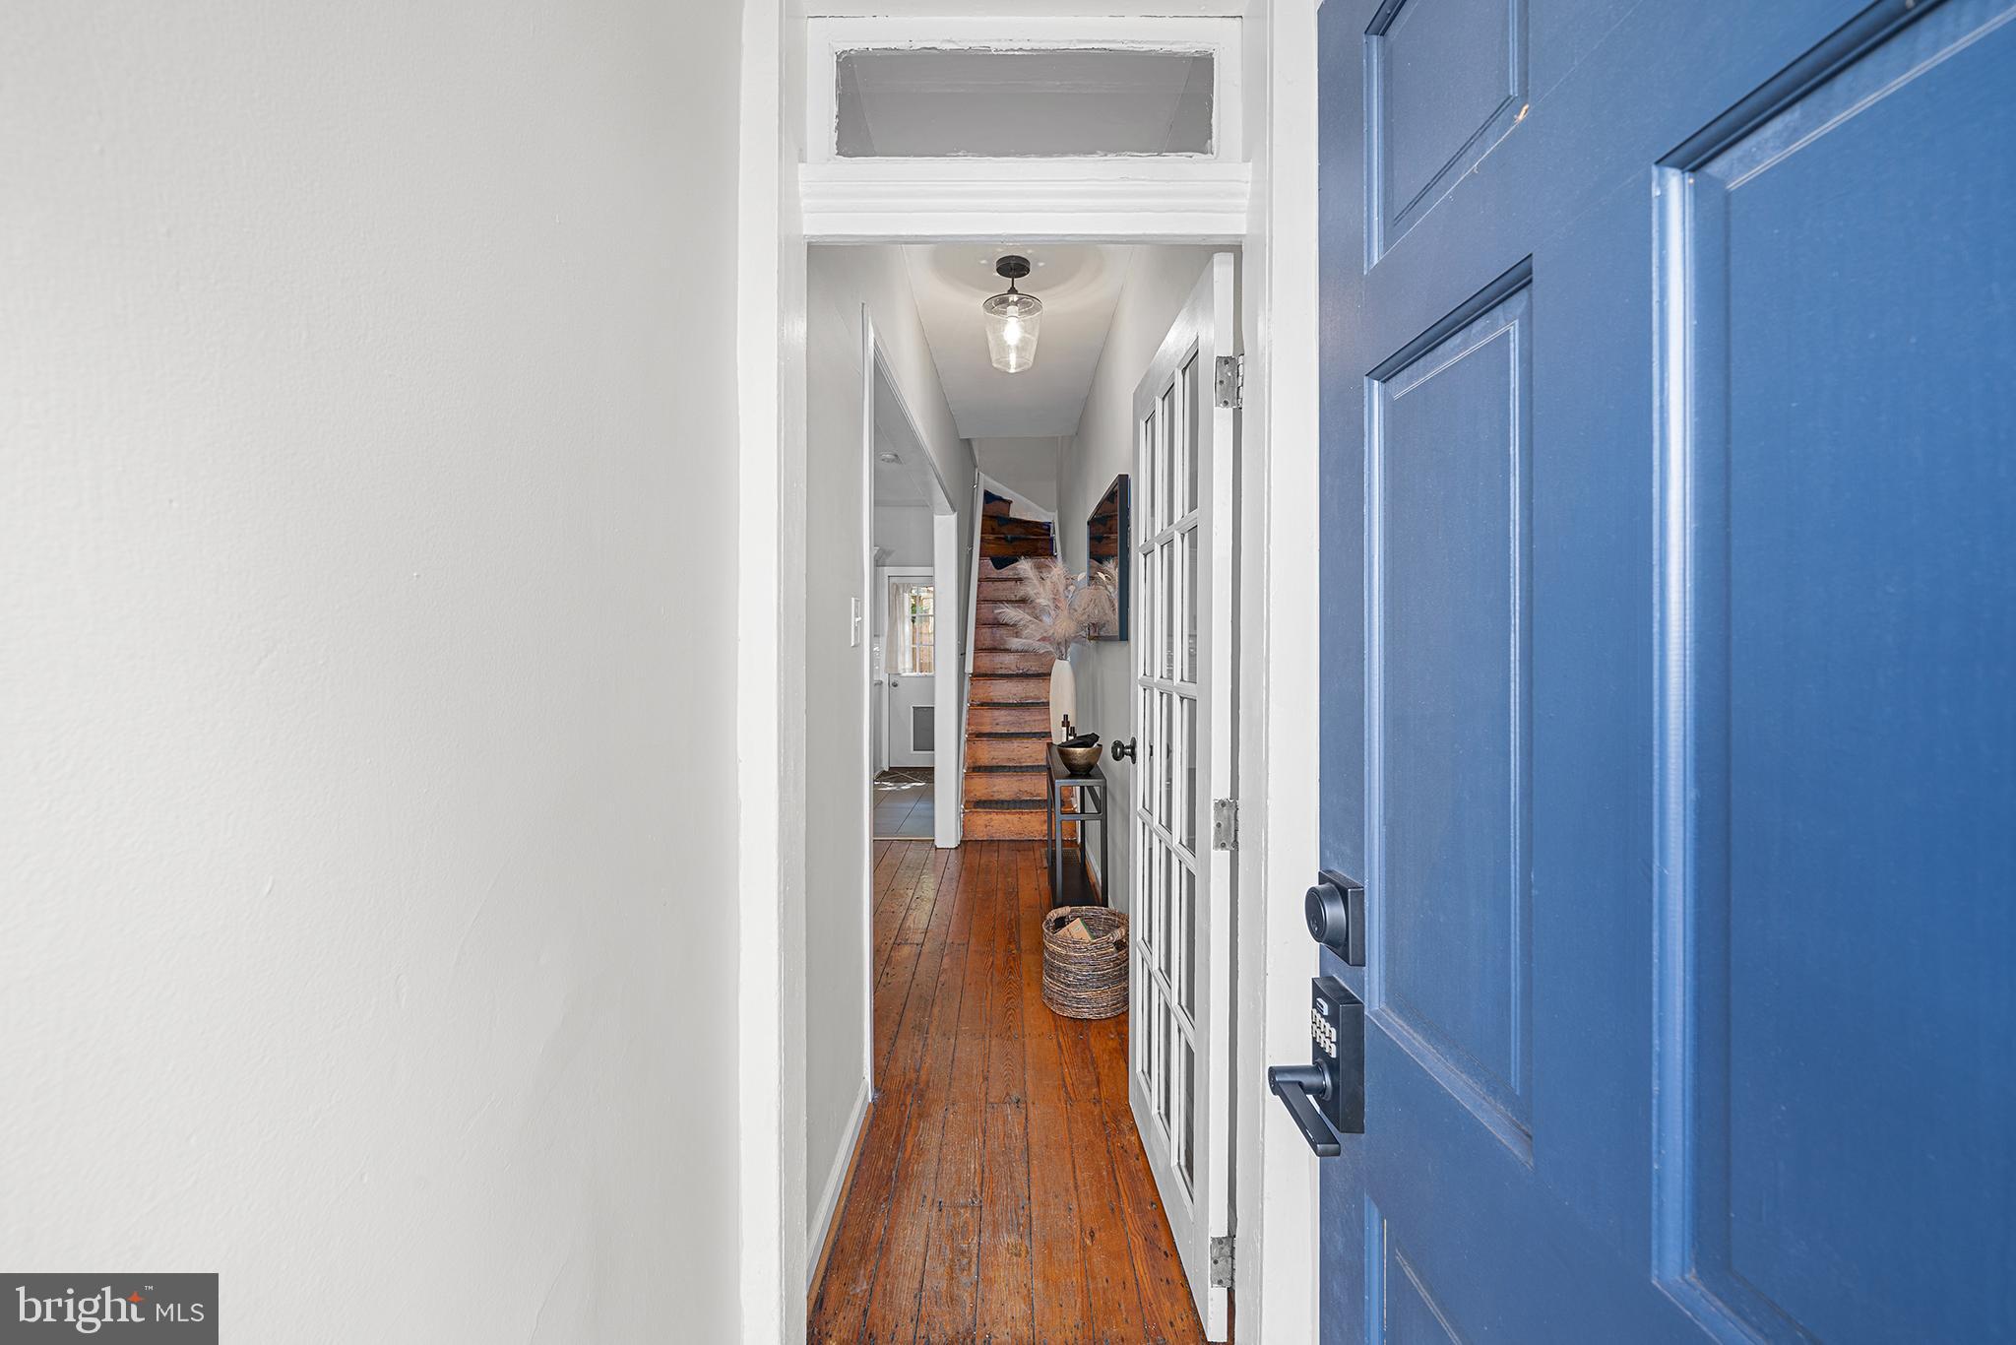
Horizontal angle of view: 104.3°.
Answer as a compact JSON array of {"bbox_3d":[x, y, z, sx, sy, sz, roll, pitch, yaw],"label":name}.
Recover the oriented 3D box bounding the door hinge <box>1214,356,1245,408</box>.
[{"bbox_3d":[0.412,-0.539,1.452,0.056,0.097,0.018,0,1,2],"label":"door hinge"}]

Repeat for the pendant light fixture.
[{"bbox_3d":[0.019,-1.425,3.130,0.237,0.400,0.237,0,1,0],"label":"pendant light fixture"}]

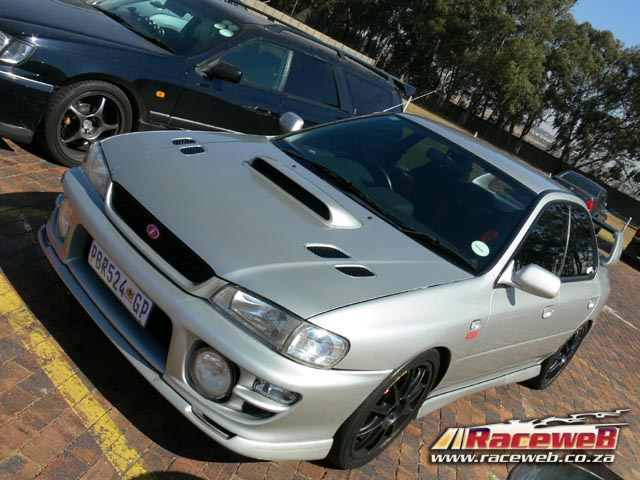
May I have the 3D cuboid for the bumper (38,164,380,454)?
[{"bbox_3d":[-0.581,0.213,2.677,1.690,0.425,0.700,37,18,33],"label":"bumper"}]

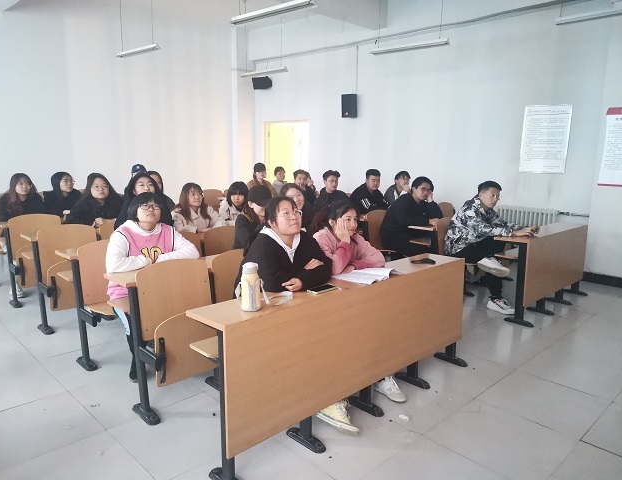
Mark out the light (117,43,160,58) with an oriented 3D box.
[{"bbox_3d":[-2.776,-3.026,7.725,1.210,0.100,0.130,9,13,39],"label":"light"}]

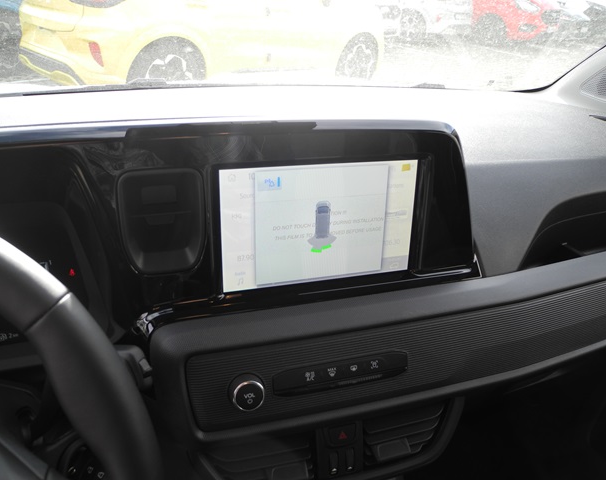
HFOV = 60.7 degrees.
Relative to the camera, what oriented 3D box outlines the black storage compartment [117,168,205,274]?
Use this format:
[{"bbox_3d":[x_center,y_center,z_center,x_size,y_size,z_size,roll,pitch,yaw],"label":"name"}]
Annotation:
[{"bbox_3d":[-0.112,-0.020,0.413,0.064,0.086,0.039,-5,21,-17],"label":"black storage compartment"}]

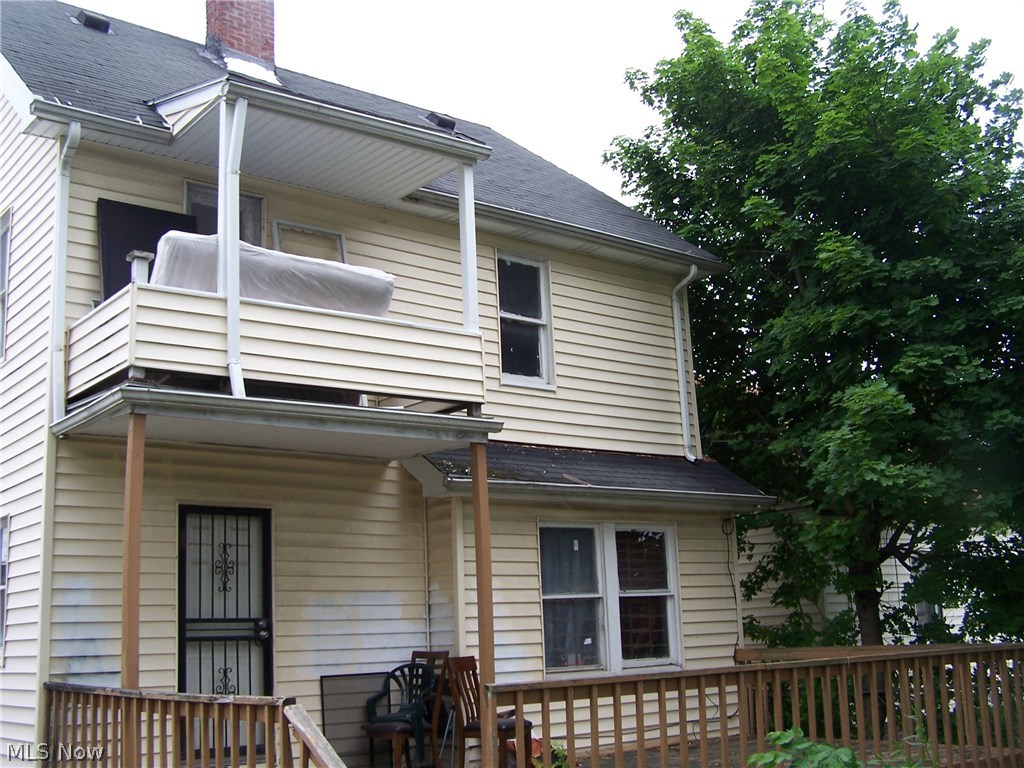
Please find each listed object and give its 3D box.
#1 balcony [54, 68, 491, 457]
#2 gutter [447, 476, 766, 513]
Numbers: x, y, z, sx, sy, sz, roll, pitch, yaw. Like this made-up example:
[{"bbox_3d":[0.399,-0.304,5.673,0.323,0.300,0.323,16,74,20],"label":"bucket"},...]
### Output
[{"bbox_3d":[-1.898,-0.862,9.448,3.250,2.760,1.630,7,-15,-37],"label":"balcony"},{"bbox_3d":[1.178,1.138,11.477,4.520,0.140,0.140,7,-15,-37],"label":"gutter"}]

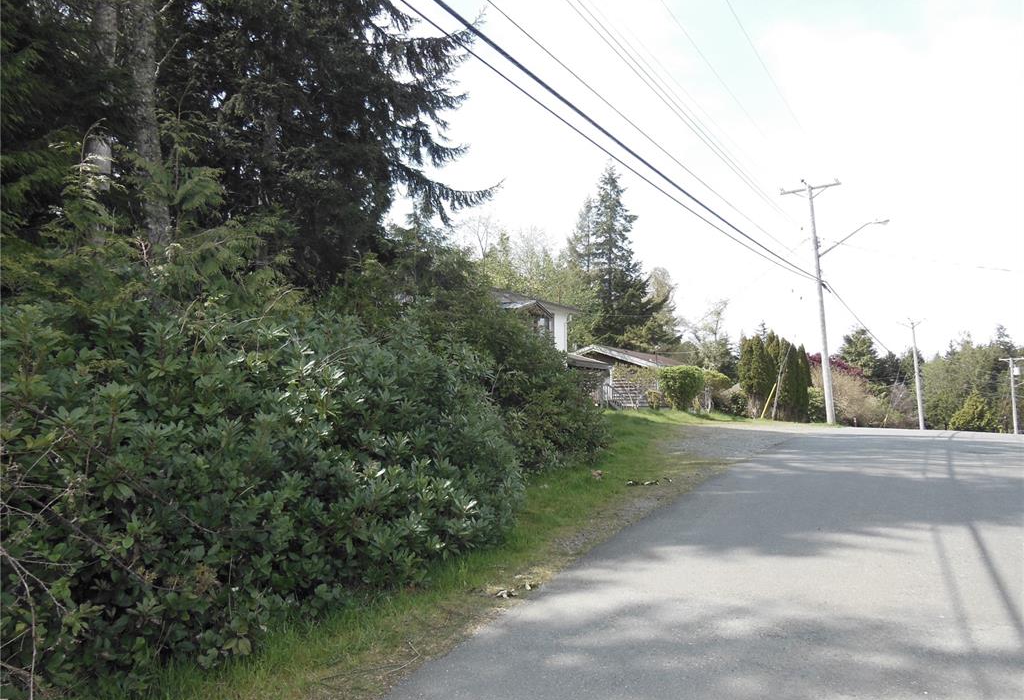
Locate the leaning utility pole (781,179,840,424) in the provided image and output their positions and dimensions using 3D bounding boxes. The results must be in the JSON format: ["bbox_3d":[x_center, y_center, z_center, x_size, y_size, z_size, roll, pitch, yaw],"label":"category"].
[{"bbox_3d":[13.402,-2.160,32.095,2.400,10.350,0.400,-6,-8,35],"label":"leaning utility pole"}]

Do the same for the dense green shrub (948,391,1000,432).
[{"bbox_3d":[47.532,6.320,76.000,5.000,4.300,4.600,-4,-8,32],"label":"dense green shrub"}]

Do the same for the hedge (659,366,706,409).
[{"bbox_3d":[7.564,1.673,33.000,2.000,2.000,1.900,-2,-7,13],"label":"hedge"}]

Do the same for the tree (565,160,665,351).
[{"bbox_3d":[8.209,-4.972,57.000,7.300,18.300,7.300,-1,-7,8],"label":"tree"}]

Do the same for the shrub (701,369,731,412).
[{"bbox_3d":[9.173,1.835,33.500,1.500,1.950,1.450,-2,-7,15],"label":"shrub"}]

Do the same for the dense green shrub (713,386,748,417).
[{"bbox_3d":[10.092,2.368,34.000,1.500,1.350,1.400,-2,-7,17],"label":"dense green shrub"}]

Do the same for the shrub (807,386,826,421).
[{"bbox_3d":[14.092,2.506,34.000,1.200,1.600,1.200,-3,-7,22],"label":"shrub"}]

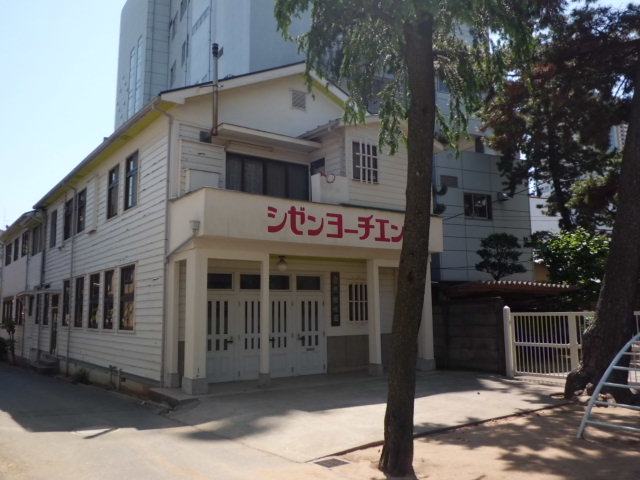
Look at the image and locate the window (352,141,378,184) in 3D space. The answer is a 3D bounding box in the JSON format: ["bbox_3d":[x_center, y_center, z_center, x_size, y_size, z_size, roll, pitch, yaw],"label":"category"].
[{"bbox_3d":[1.164,-1.955,14.542,0.848,1.044,0.100,5,-9,-35],"label":"window"}]

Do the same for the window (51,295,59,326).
[{"bbox_3d":[-10.748,2.839,23.261,0.120,1.236,1.133,4,-9,-35],"label":"window"}]

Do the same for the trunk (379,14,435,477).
[{"bbox_3d":[1.040,-0.092,6.389,0.450,5.112,0.400,4,-6,8],"label":"trunk"}]

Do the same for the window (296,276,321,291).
[{"bbox_3d":[-0.295,1.146,15.135,0.775,0.385,0.080,5,-9,-35],"label":"window"}]

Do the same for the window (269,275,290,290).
[{"bbox_3d":[-1.009,1.025,13.754,0.640,0.364,0.120,4,-9,-35],"label":"window"}]

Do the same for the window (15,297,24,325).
[{"bbox_3d":[-15.935,3.817,30.394,0.100,1.431,2.465,5,-9,-35],"label":"window"}]

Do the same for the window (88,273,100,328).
[{"bbox_3d":[-7.210,1.953,18.324,0.120,1.720,1.184,4,-9,-35],"label":"window"}]

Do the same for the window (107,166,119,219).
[{"bbox_3d":[-6.230,-1.430,17.292,0.120,1.519,1.045,4,-9,-35],"label":"window"}]

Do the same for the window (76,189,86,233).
[{"bbox_3d":[-8.375,-1.010,20.151,0.100,1.433,1.344,5,-9,-35],"label":"window"}]

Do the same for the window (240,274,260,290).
[{"bbox_3d":[-1.683,1.046,14.161,0.628,0.377,0.080,5,-9,-35],"label":"window"}]

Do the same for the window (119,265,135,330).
[{"bbox_3d":[-4.909,1.476,14.561,0.120,1.659,1.280,4,-9,-35],"label":"window"}]

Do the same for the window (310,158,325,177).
[{"bbox_3d":[-0.055,-1.736,14.913,0.120,0.708,0.640,4,-9,-35],"label":"window"}]

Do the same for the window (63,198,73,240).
[{"bbox_3d":[-9.716,-0.792,22.181,0.120,1.473,1.215,4,-9,-35],"label":"window"}]

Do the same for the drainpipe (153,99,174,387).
[{"bbox_3d":[-3.441,0.040,12.326,0.436,6.101,0.140,4,-9,-35],"label":"drainpipe"}]

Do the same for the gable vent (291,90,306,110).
[{"bbox_3d":[-0.563,-3.788,15.595,0.458,0.470,0.080,5,-9,-35],"label":"gable vent"}]

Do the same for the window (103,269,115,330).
[{"bbox_3d":[-6.247,1.769,16.974,0.120,1.705,0.979,4,-9,-35],"label":"window"}]

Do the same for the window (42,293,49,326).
[{"bbox_3d":[-11.679,2.945,24.420,0.100,1.356,1.040,5,-9,-35],"label":"window"}]

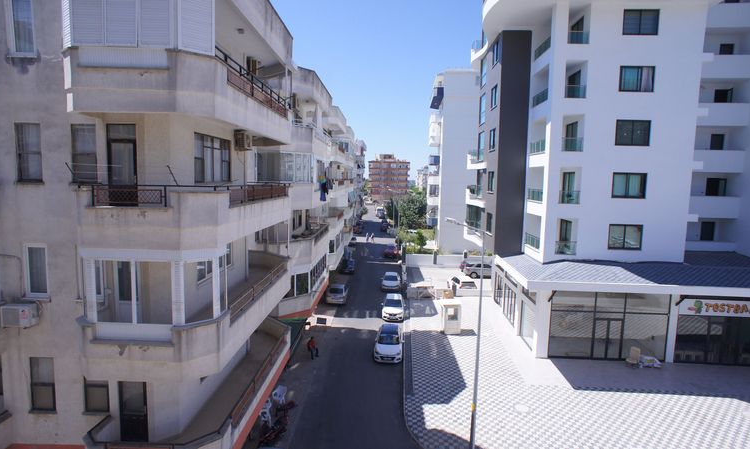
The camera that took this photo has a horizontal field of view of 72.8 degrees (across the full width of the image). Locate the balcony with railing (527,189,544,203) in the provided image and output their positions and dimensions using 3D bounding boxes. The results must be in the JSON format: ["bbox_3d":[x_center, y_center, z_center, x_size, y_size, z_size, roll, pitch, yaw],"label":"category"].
[{"bbox_3d":[10.775,-1.935,34.180,0.160,0.820,3.830,2,5,3],"label":"balcony with railing"}]

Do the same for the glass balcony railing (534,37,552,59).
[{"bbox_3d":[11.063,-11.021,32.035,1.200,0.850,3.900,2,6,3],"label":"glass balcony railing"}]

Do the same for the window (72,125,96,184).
[{"bbox_3d":[-7.255,-1.766,12.701,0.613,1.456,0.150,1,6,1],"label":"window"}]

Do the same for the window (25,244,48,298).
[{"bbox_3d":[-8.662,1.206,13.044,0.573,1.427,0.150,1,6,1],"label":"window"}]

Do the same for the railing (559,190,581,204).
[{"bbox_3d":[12.039,-1.659,31.444,1.291,0.829,0.100,1,5,2],"label":"railing"}]

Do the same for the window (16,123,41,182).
[{"bbox_3d":[-8.656,-1.791,12.730,0.630,1.476,0.150,1,6,1],"label":"window"}]

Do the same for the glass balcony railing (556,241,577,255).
[{"bbox_3d":[11.893,1.428,31.970,1.280,0.900,0.900,2,5,3],"label":"glass balcony railing"}]

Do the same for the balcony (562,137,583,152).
[{"bbox_3d":[12.113,-4.871,31.151,1.301,0.854,0.100,1,5,2],"label":"balcony"}]

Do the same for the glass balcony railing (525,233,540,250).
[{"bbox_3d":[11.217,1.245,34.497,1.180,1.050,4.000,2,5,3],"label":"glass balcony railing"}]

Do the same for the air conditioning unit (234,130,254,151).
[{"bbox_3d":[-4.841,-3.046,18.728,0.370,0.660,0.880,1,5,1],"label":"air conditioning unit"}]

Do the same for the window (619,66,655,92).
[{"bbox_3d":[15.244,-8.463,29.580,2.009,1.504,0.150,2,6,3],"label":"window"}]

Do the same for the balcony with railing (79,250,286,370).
[{"bbox_3d":[-5.248,1.647,16.483,3.220,2.939,10.000,1,6,1],"label":"balcony with railing"}]

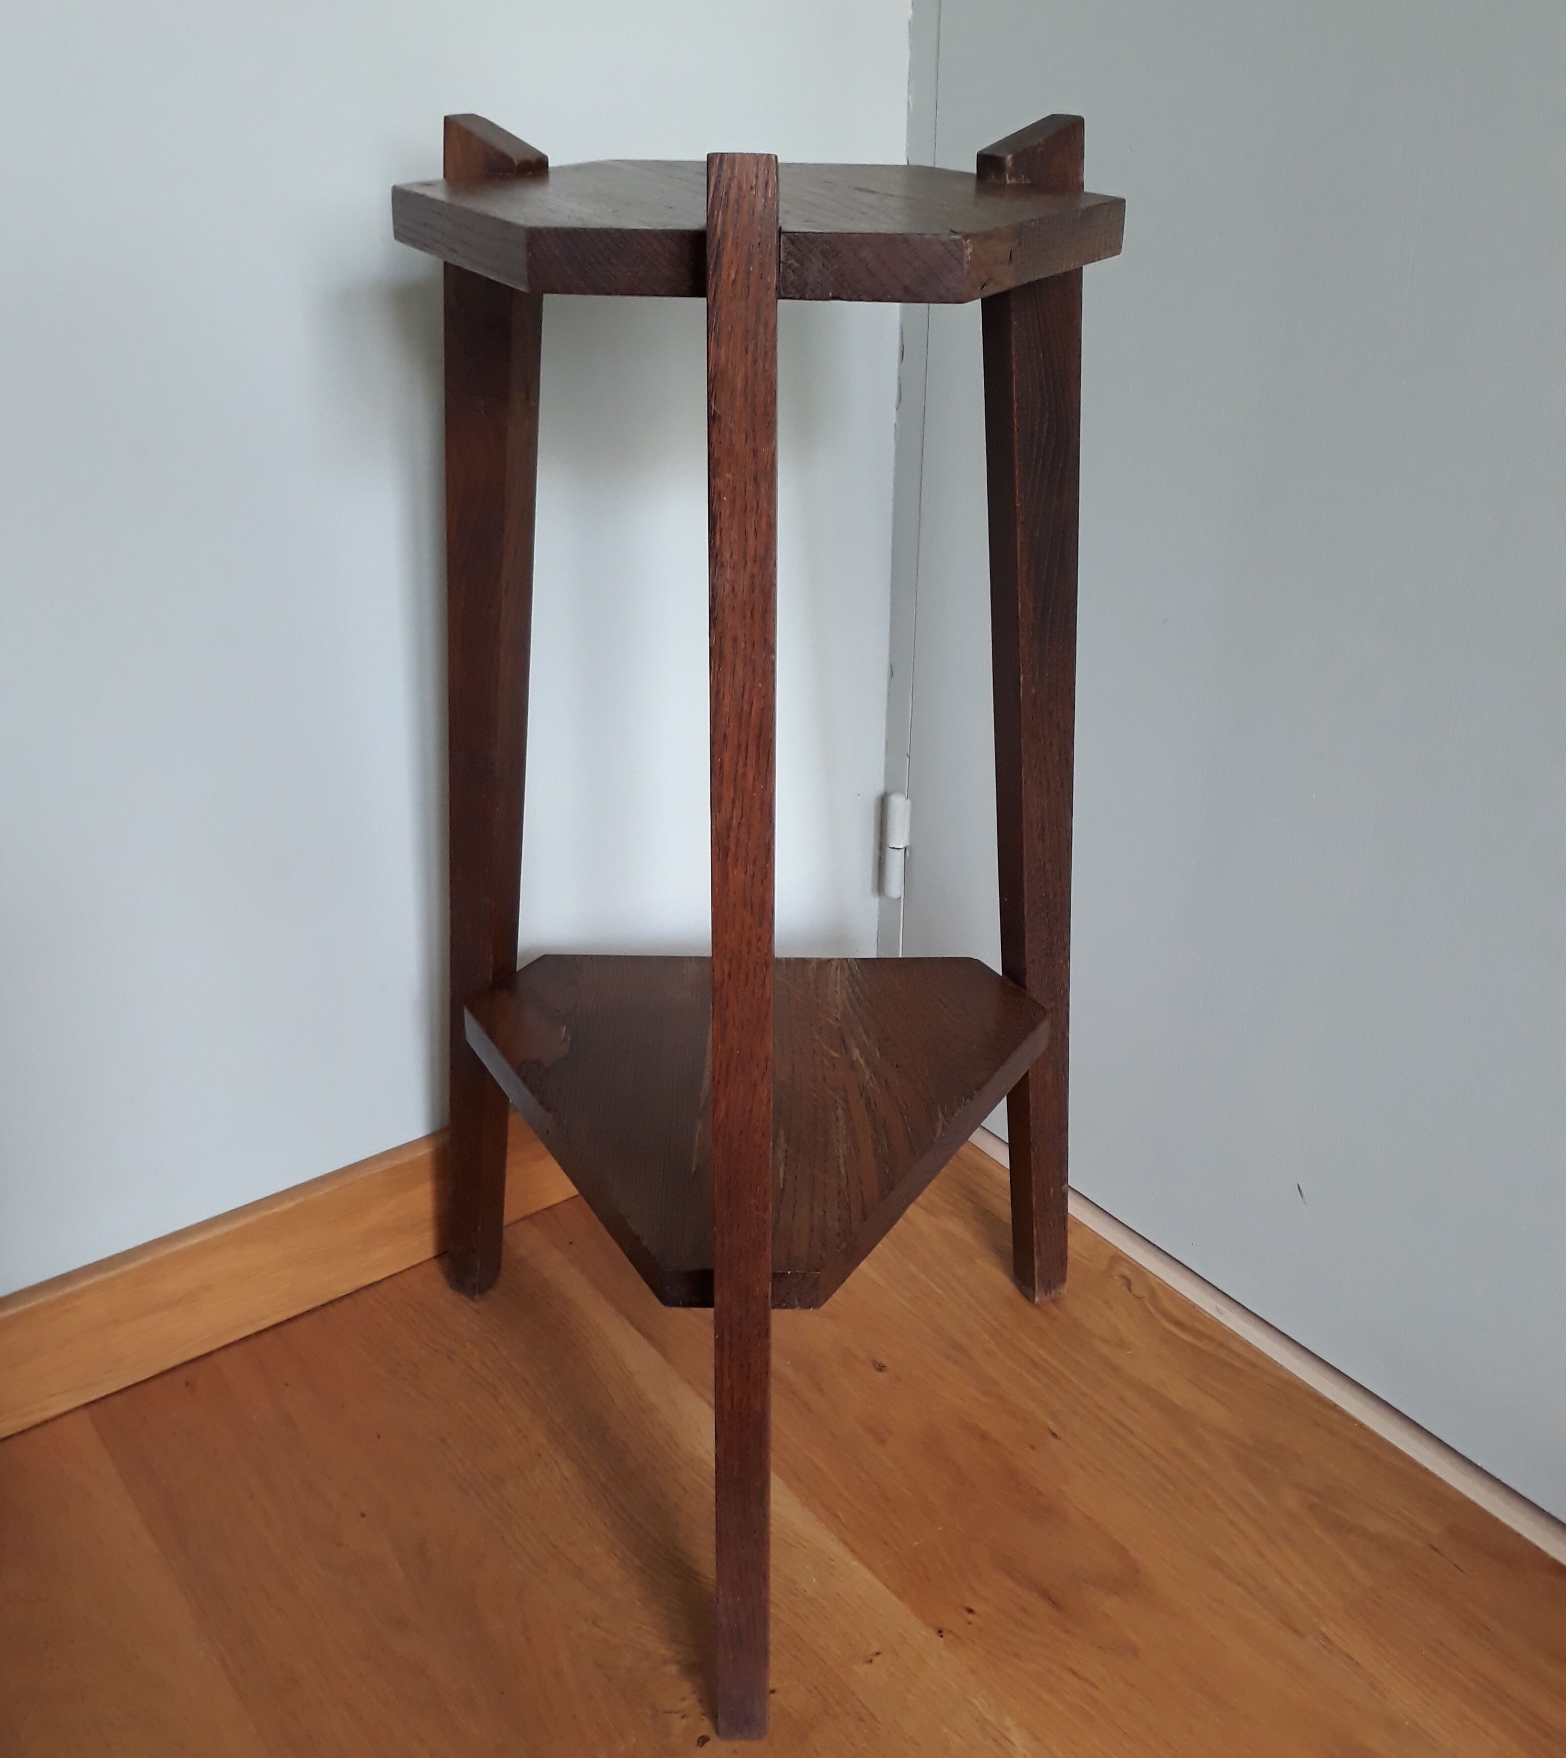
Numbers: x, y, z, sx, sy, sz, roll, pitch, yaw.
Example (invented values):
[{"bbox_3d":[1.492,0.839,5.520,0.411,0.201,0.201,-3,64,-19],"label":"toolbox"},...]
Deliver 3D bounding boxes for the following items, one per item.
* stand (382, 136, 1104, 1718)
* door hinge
[{"bbox_3d":[-0.014,0.026,0.757,0.388,0.679,0.342,1,28,0],"label":"stand"},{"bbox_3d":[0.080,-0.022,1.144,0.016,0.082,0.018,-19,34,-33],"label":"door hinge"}]

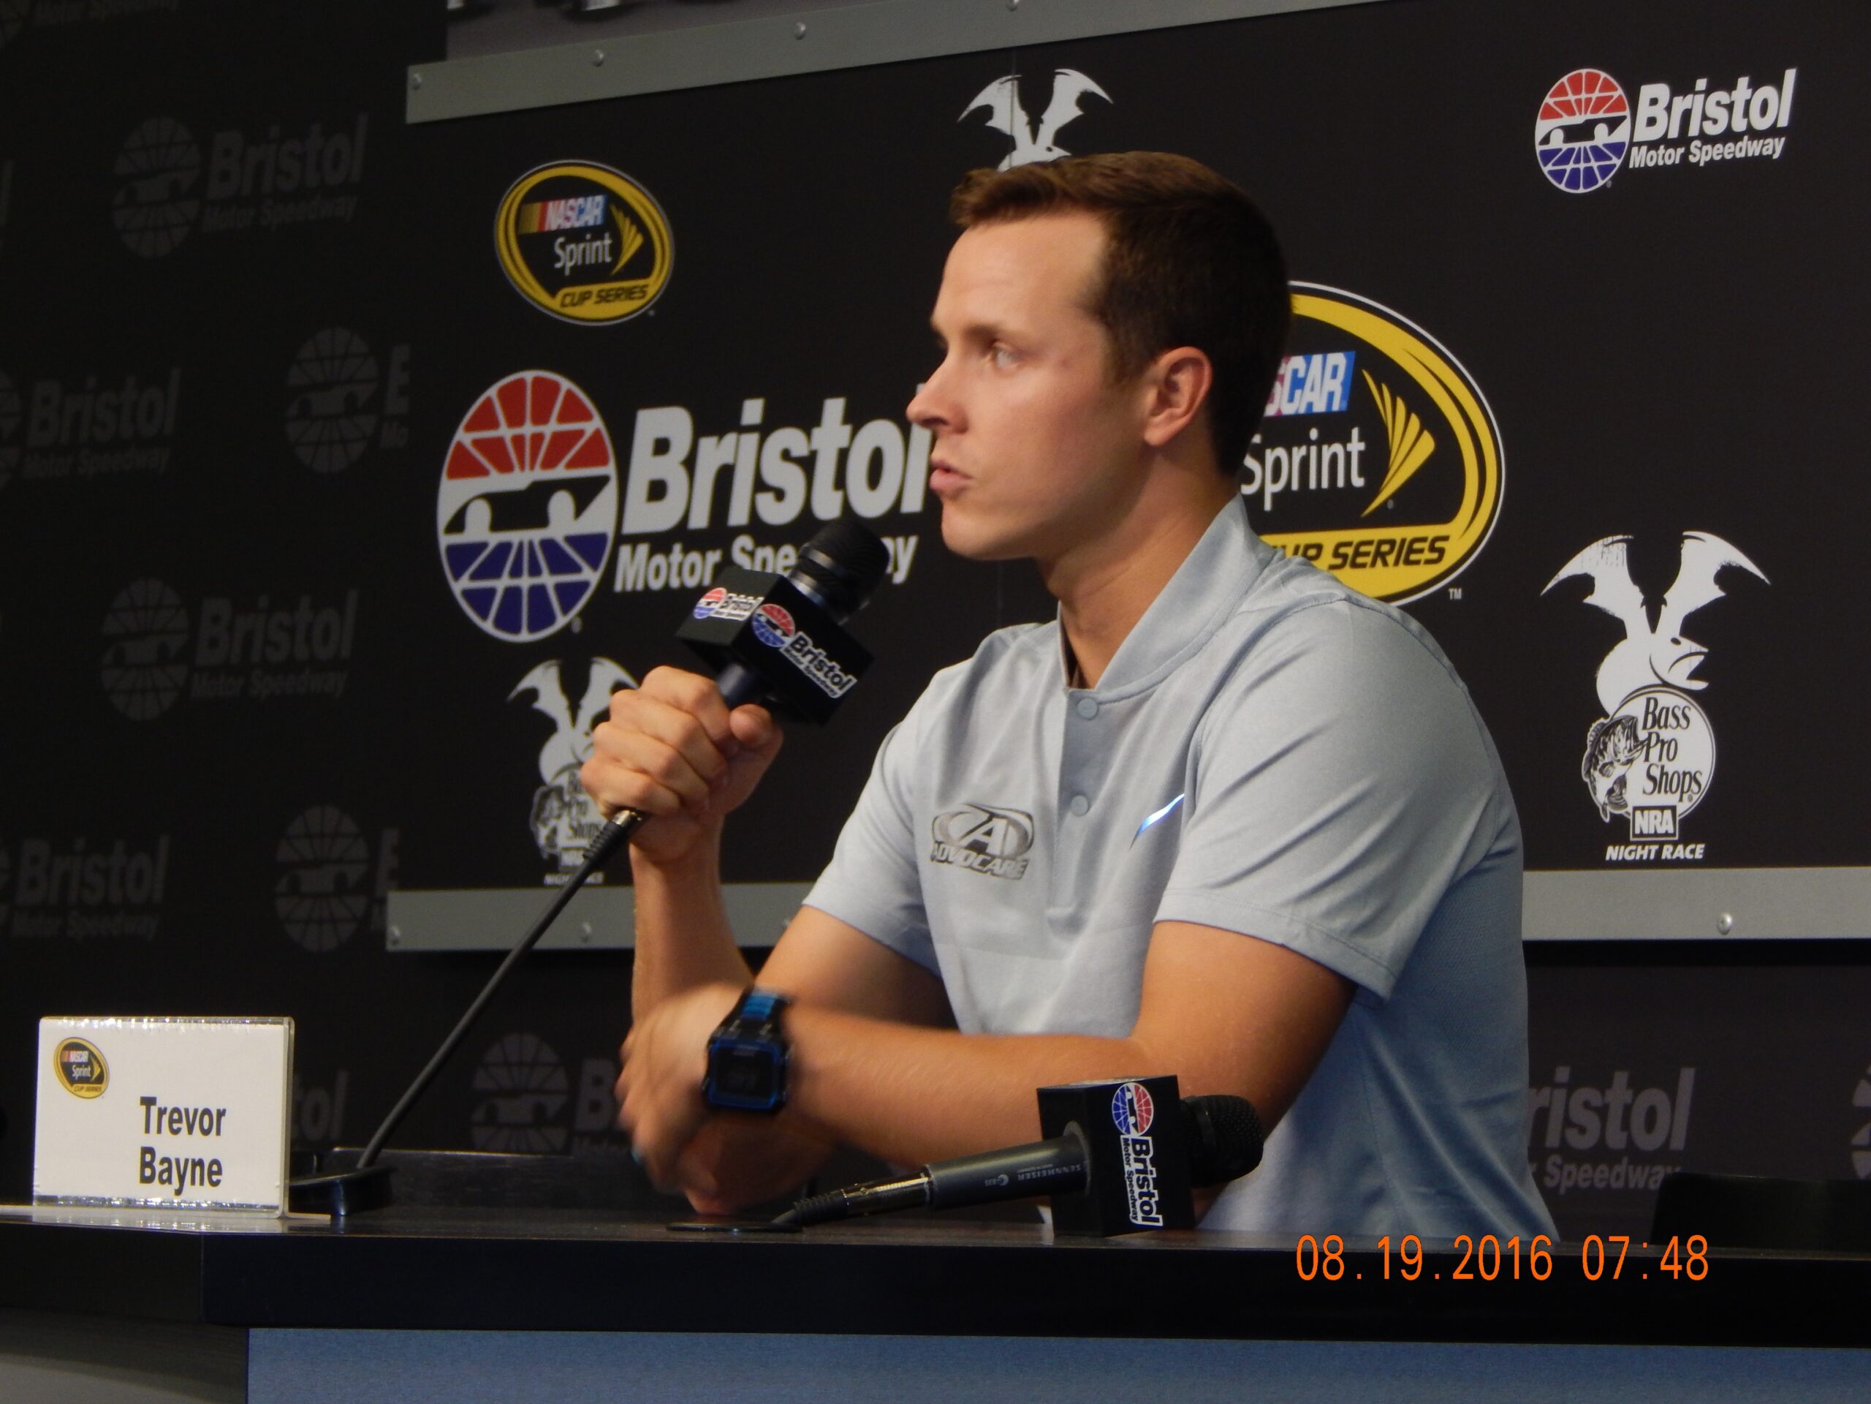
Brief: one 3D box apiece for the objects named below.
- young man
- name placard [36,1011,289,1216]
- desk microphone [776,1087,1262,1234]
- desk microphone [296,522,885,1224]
[{"bbox_3d":[0.030,0.346,6.352,0.660,1.330,0.530,3,-3,-37],"label":"young man"},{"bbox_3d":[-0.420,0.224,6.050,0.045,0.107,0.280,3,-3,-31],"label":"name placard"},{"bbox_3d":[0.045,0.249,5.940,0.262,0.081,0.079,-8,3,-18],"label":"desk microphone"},{"bbox_3d":[-0.199,0.104,6.240,0.080,0.480,0.082,42,-11,-18],"label":"desk microphone"}]

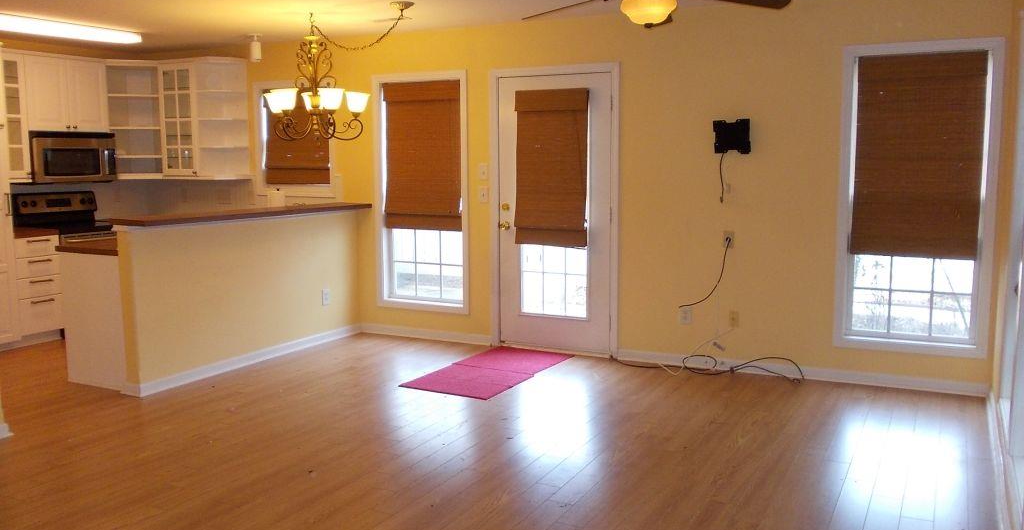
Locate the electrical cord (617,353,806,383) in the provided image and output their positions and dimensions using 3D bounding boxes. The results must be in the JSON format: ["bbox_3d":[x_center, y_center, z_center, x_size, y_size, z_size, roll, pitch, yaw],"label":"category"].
[{"bbox_3d":[1.300,0.671,5.647,1.300,0.110,0.180,3,8,28],"label":"electrical cord"}]

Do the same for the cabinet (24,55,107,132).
[{"bbox_3d":[-3.927,-1.453,7.138,0.360,0.610,0.735,3,8,28],"label":"cabinet"}]

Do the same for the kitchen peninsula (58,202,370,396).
[{"bbox_3d":[-2.083,0.137,6.182,0.850,1.100,2.215,3,8,28],"label":"kitchen peninsula"}]

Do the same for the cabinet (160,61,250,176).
[{"bbox_3d":[-2.770,-1.319,7.502,0.750,1.050,0.340,3,8,28],"label":"cabinet"}]

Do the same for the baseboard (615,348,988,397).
[{"bbox_3d":[1.803,0.697,5.494,2.350,0.090,0.020,3,8,28],"label":"baseboard"}]

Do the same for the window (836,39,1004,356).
[{"bbox_3d":[2.490,-0.396,5.128,0.862,1.895,0.110,3,8,28],"label":"window"}]

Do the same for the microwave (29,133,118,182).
[{"bbox_3d":[-3.872,-0.926,7.155,0.390,0.410,0.760,3,8,28],"label":"microwave"}]

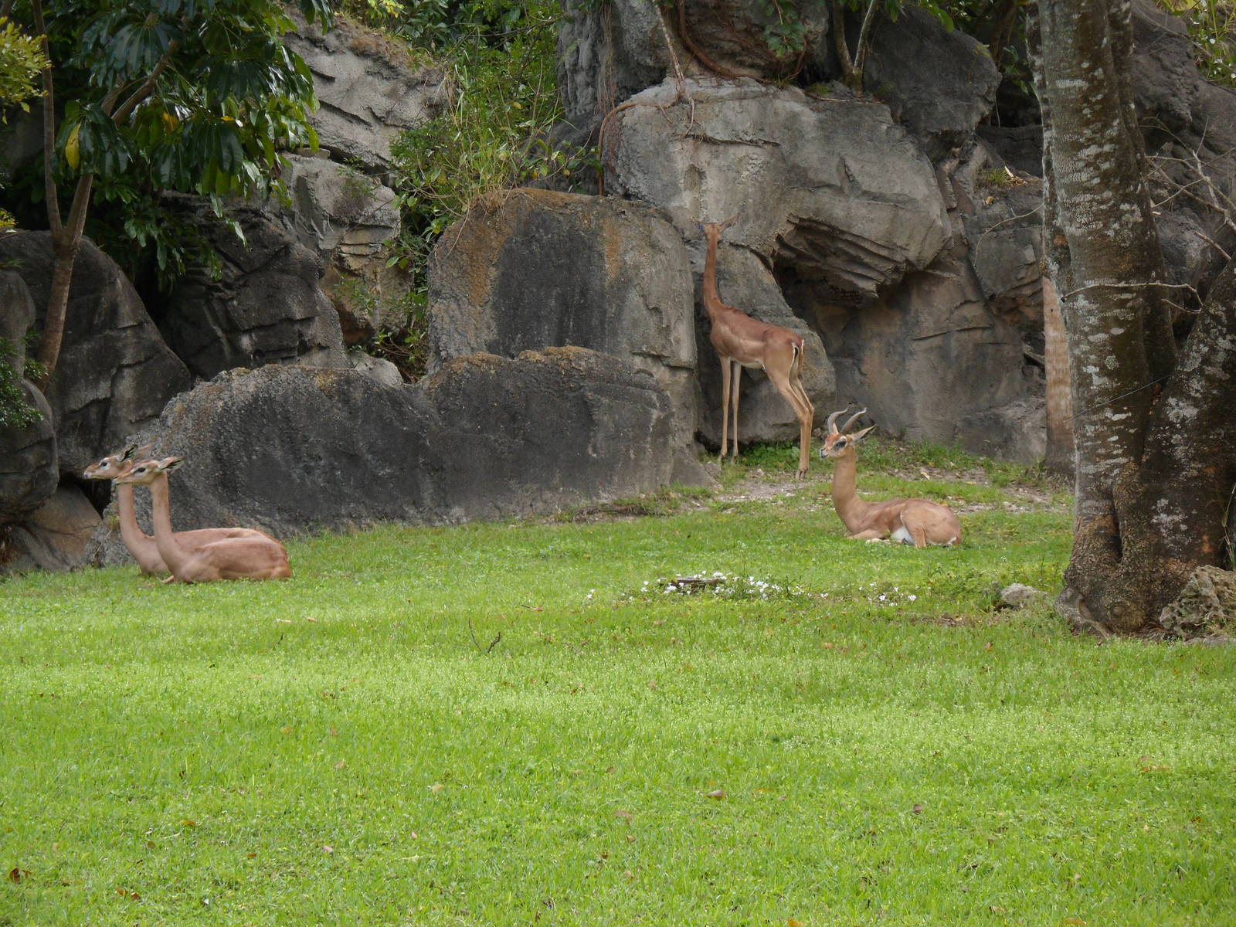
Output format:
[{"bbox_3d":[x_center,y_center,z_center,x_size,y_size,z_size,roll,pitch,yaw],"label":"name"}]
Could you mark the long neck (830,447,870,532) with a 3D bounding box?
[{"bbox_3d":[1.308,0.150,40.500,0.210,0.475,0.130,0,2,-12],"label":"long neck"}]

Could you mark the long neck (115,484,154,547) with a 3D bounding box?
[{"bbox_3d":[-2.556,0.268,38.000,0.195,0.350,0.110,0,2,0],"label":"long neck"}]

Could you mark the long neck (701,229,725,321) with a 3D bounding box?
[{"bbox_3d":[0.577,-1.135,43.500,0.090,0.530,0.140,-1,2,-37],"label":"long neck"}]

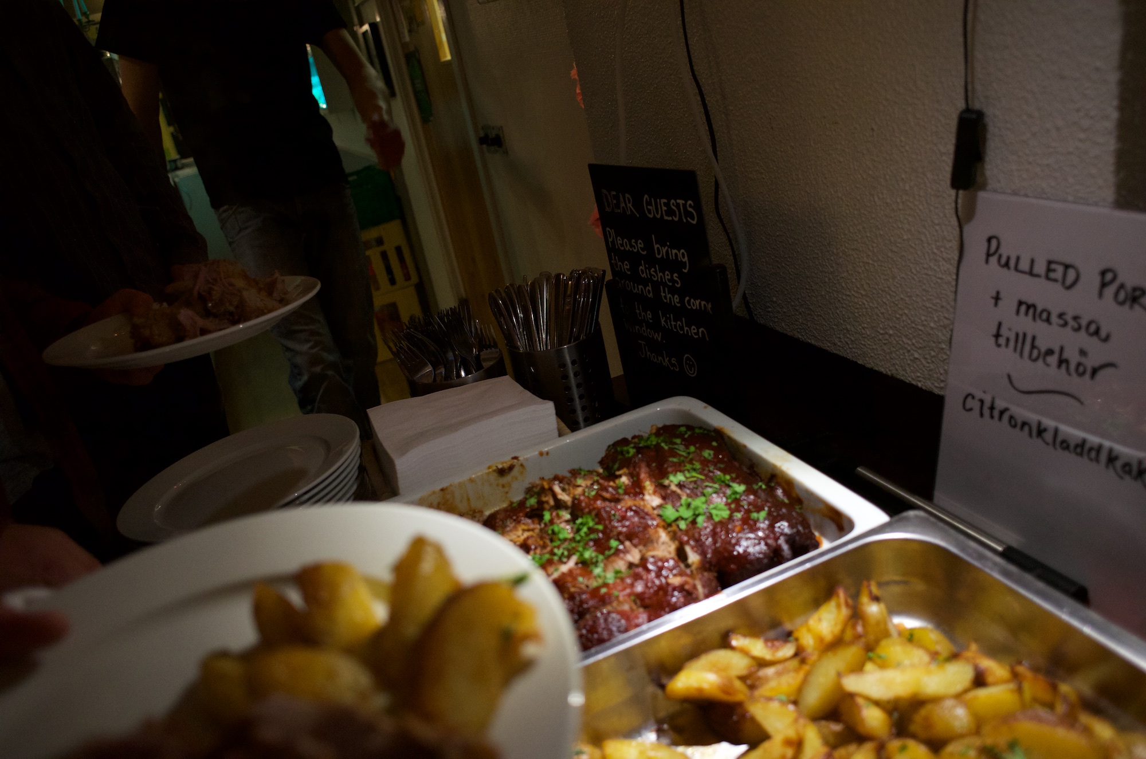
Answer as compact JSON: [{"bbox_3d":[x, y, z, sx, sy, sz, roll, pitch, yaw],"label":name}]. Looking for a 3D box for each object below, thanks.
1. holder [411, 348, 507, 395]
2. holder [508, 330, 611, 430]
[{"bbox_3d":[-0.132,0.042,1.122,0.120,0.135,0.120,-13,21,0],"label":"holder"},{"bbox_3d":[-0.010,0.004,1.150,0.120,0.135,0.120,-13,21,0],"label":"holder"}]

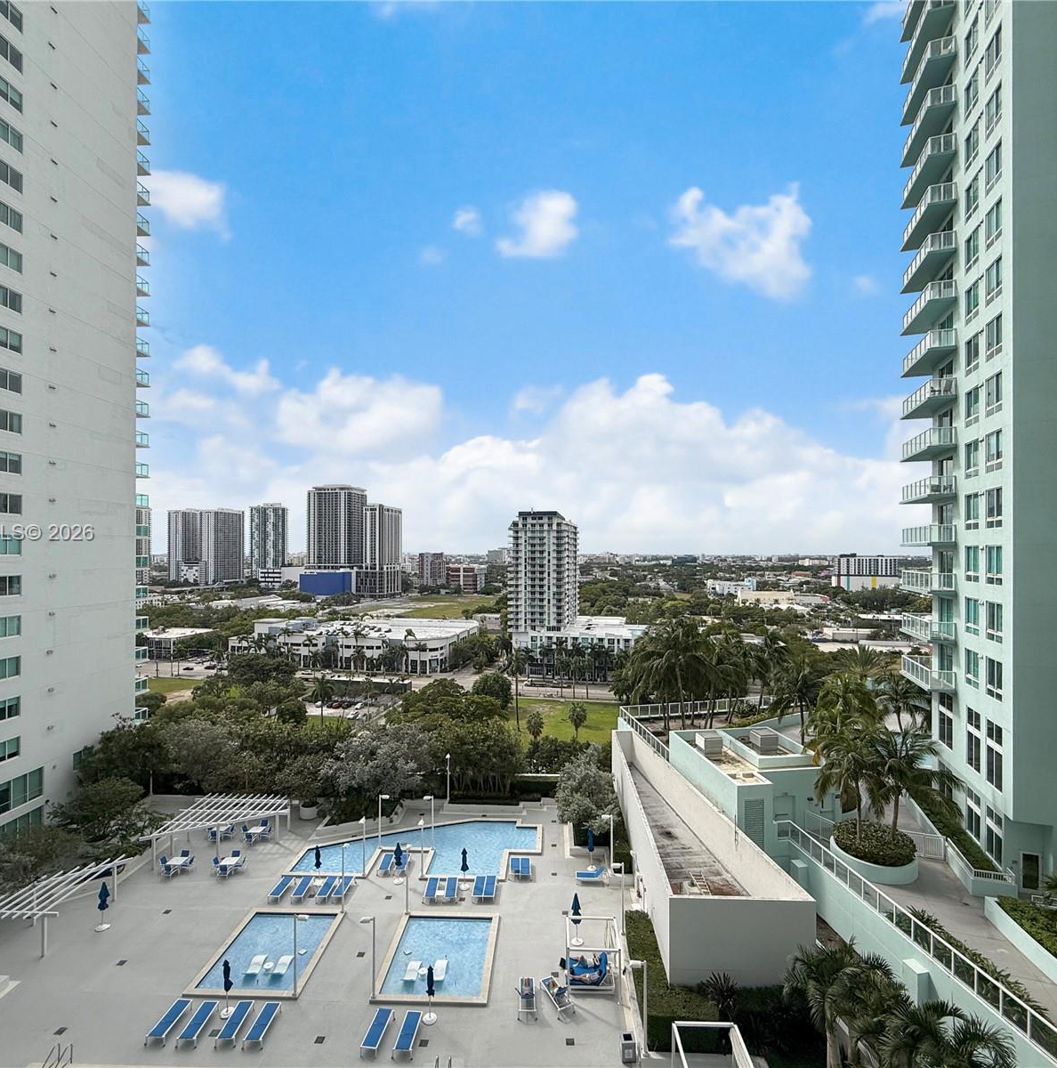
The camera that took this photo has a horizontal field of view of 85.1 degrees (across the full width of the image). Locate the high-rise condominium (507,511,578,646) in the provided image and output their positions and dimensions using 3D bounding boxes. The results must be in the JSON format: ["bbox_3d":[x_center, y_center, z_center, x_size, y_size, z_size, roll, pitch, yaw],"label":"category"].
[{"bbox_3d":[7.532,21.420,263.966,26.000,62.000,32.000,0,-2,13],"label":"high-rise condominium"}]

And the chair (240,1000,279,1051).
[{"bbox_3d":[-11.508,21.318,25.021,0.750,0.380,1.970,0,-2,0],"label":"chair"}]

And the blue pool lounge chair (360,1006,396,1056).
[{"bbox_3d":[-6.439,21.306,24.645,0.750,0.380,1.970,0,-2,7],"label":"blue pool lounge chair"}]

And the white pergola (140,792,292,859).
[{"bbox_3d":[-21.050,20.776,40.359,7.900,2.450,6.500,0,-2,2],"label":"white pergola"}]

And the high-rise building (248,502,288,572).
[{"bbox_3d":[-349.052,10.751,776.820,40.000,104.000,27.000,0,-2,10],"label":"high-rise building"}]

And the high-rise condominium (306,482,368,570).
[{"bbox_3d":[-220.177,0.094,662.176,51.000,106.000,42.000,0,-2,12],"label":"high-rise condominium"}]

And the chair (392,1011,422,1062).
[{"bbox_3d":[-5.073,21.302,24.538,0.750,0.380,1.970,0,-2,4],"label":"chair"}]

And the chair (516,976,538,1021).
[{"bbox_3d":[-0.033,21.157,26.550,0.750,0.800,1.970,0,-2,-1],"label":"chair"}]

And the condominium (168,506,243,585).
[{"bbox_3d":[-449.783,19.612,803.696,73.000,104.000,56.000,0,-2,10],"label":"condominium"}]

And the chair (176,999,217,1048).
[{"bbox_3d":[-14.325,21.320,25.089,0.750,0.380,1.970,0,-2,-1],"label":"chair"}]

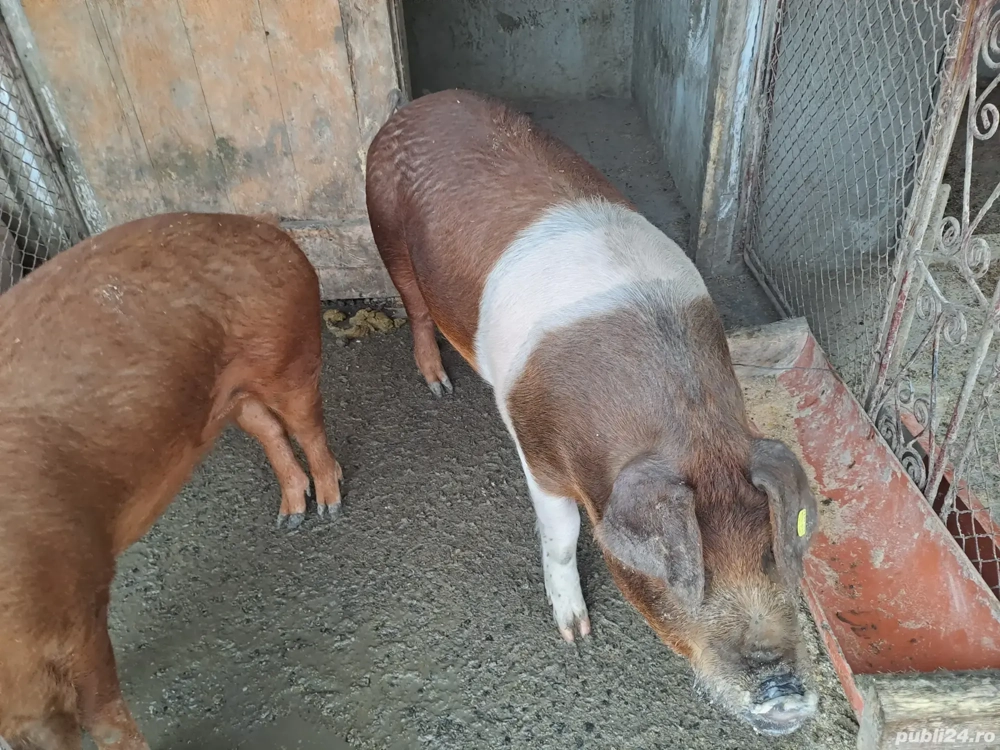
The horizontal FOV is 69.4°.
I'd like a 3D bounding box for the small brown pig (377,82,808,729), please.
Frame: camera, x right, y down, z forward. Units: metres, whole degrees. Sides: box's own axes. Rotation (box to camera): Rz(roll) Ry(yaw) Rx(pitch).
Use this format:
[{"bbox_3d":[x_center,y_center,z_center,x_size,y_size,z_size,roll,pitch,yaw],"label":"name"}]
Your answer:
[{"bbox_3d":[0.091,-0.111,1.657,0.427,0.762,1.758,-15,35,-15],"label":"small brown pig"}]

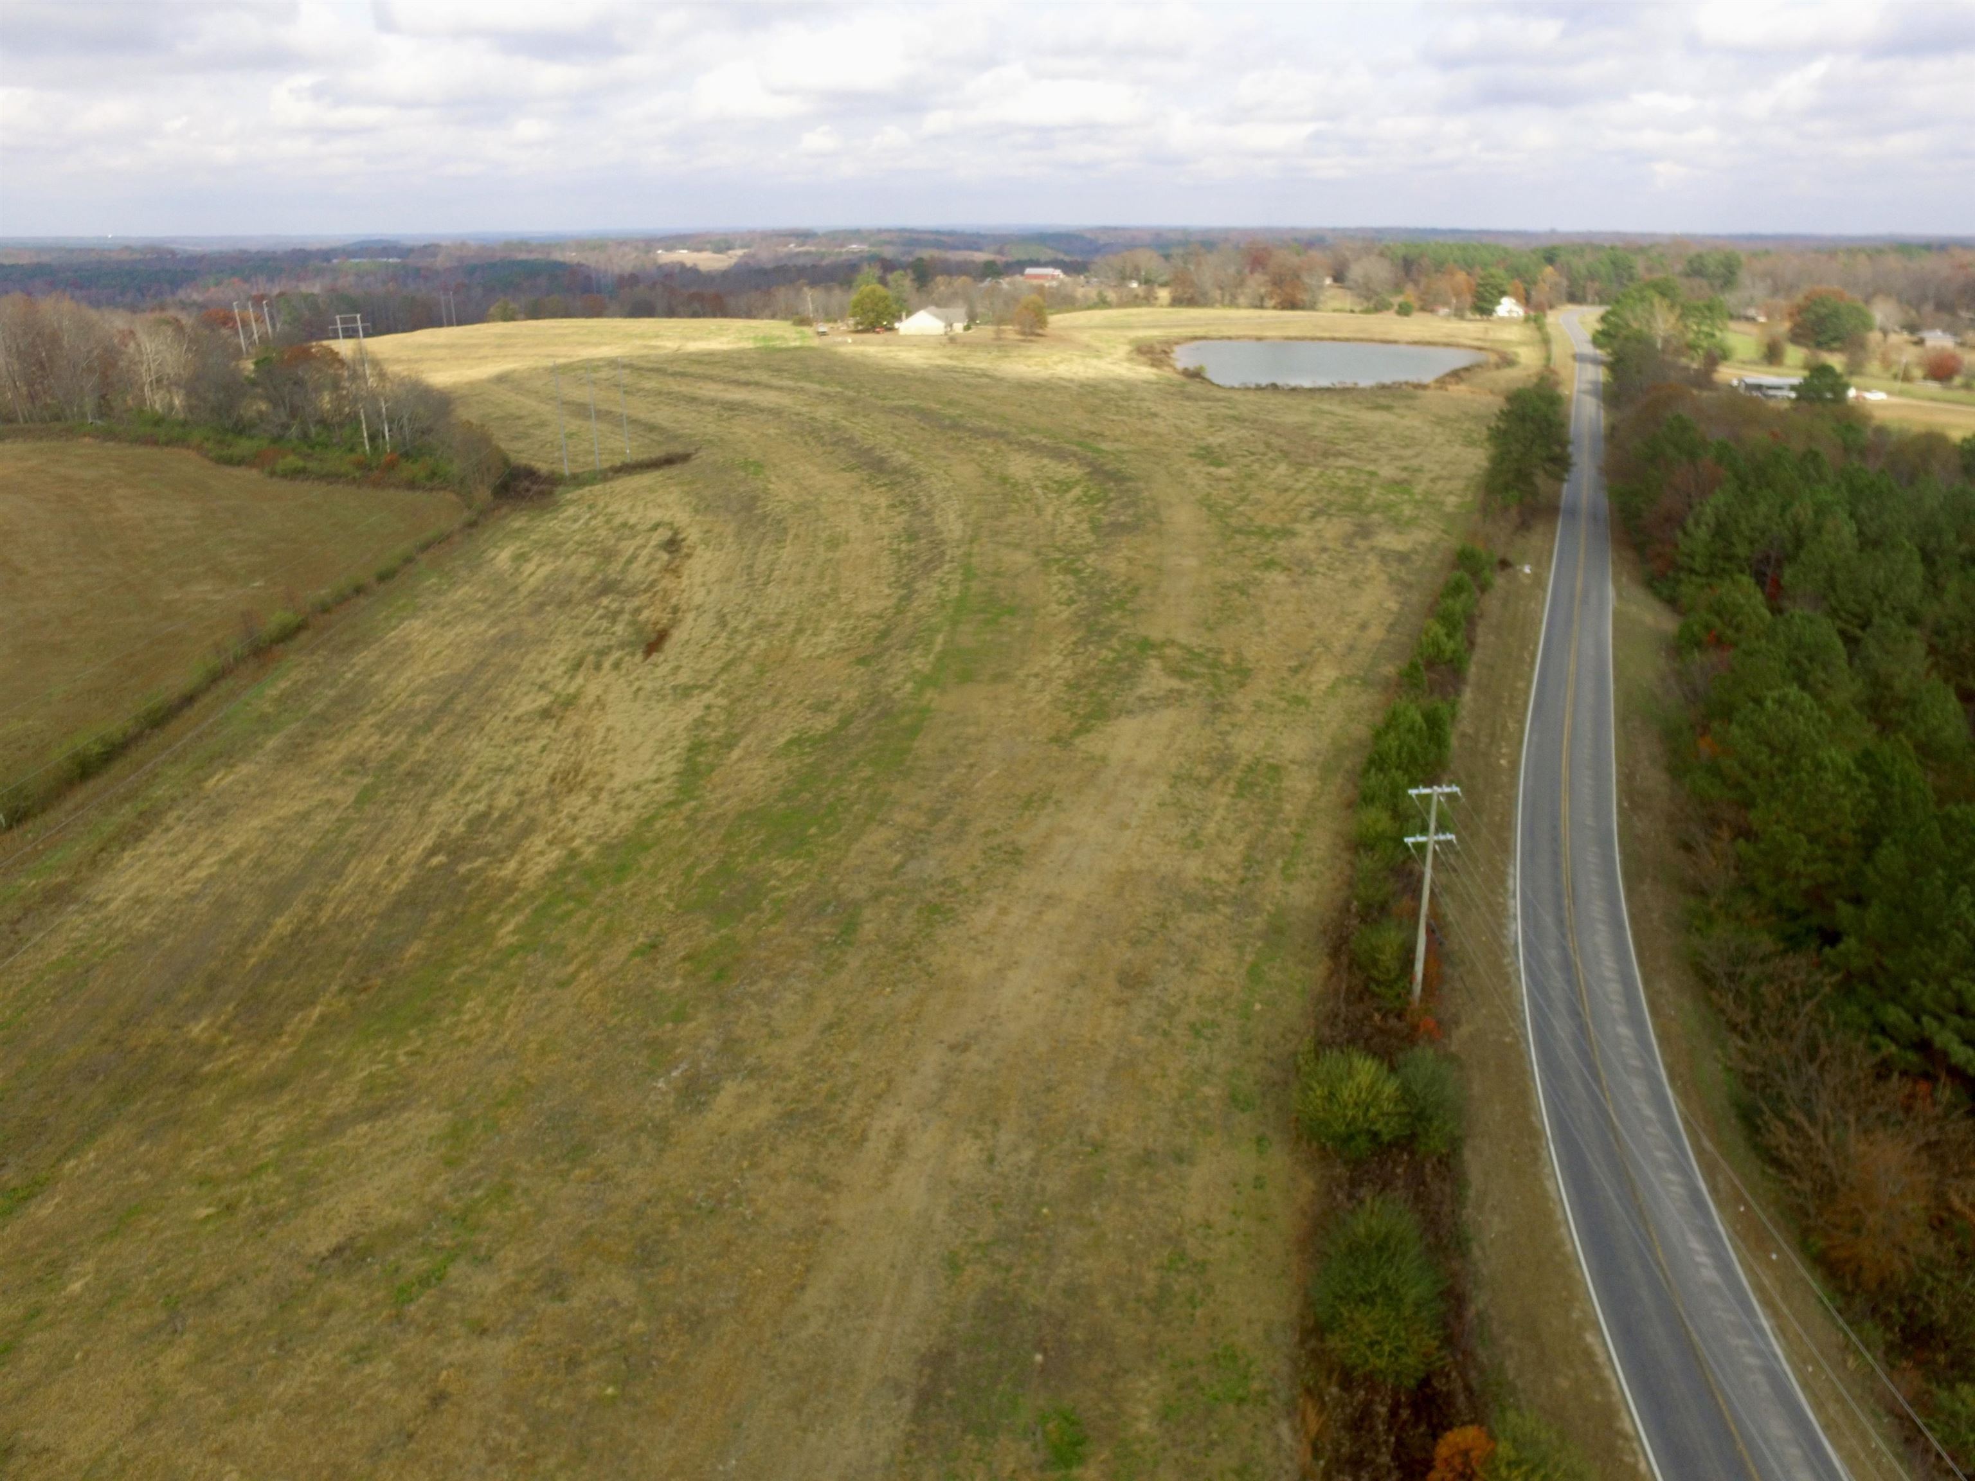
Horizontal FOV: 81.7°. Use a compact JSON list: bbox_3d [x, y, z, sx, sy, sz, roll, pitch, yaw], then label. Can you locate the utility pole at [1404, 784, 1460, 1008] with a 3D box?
[{"bbox_3d":[21.336,7.804,55.485,2.550,12.513,0.500,-6,24,-2],"label":"utility pole"}]

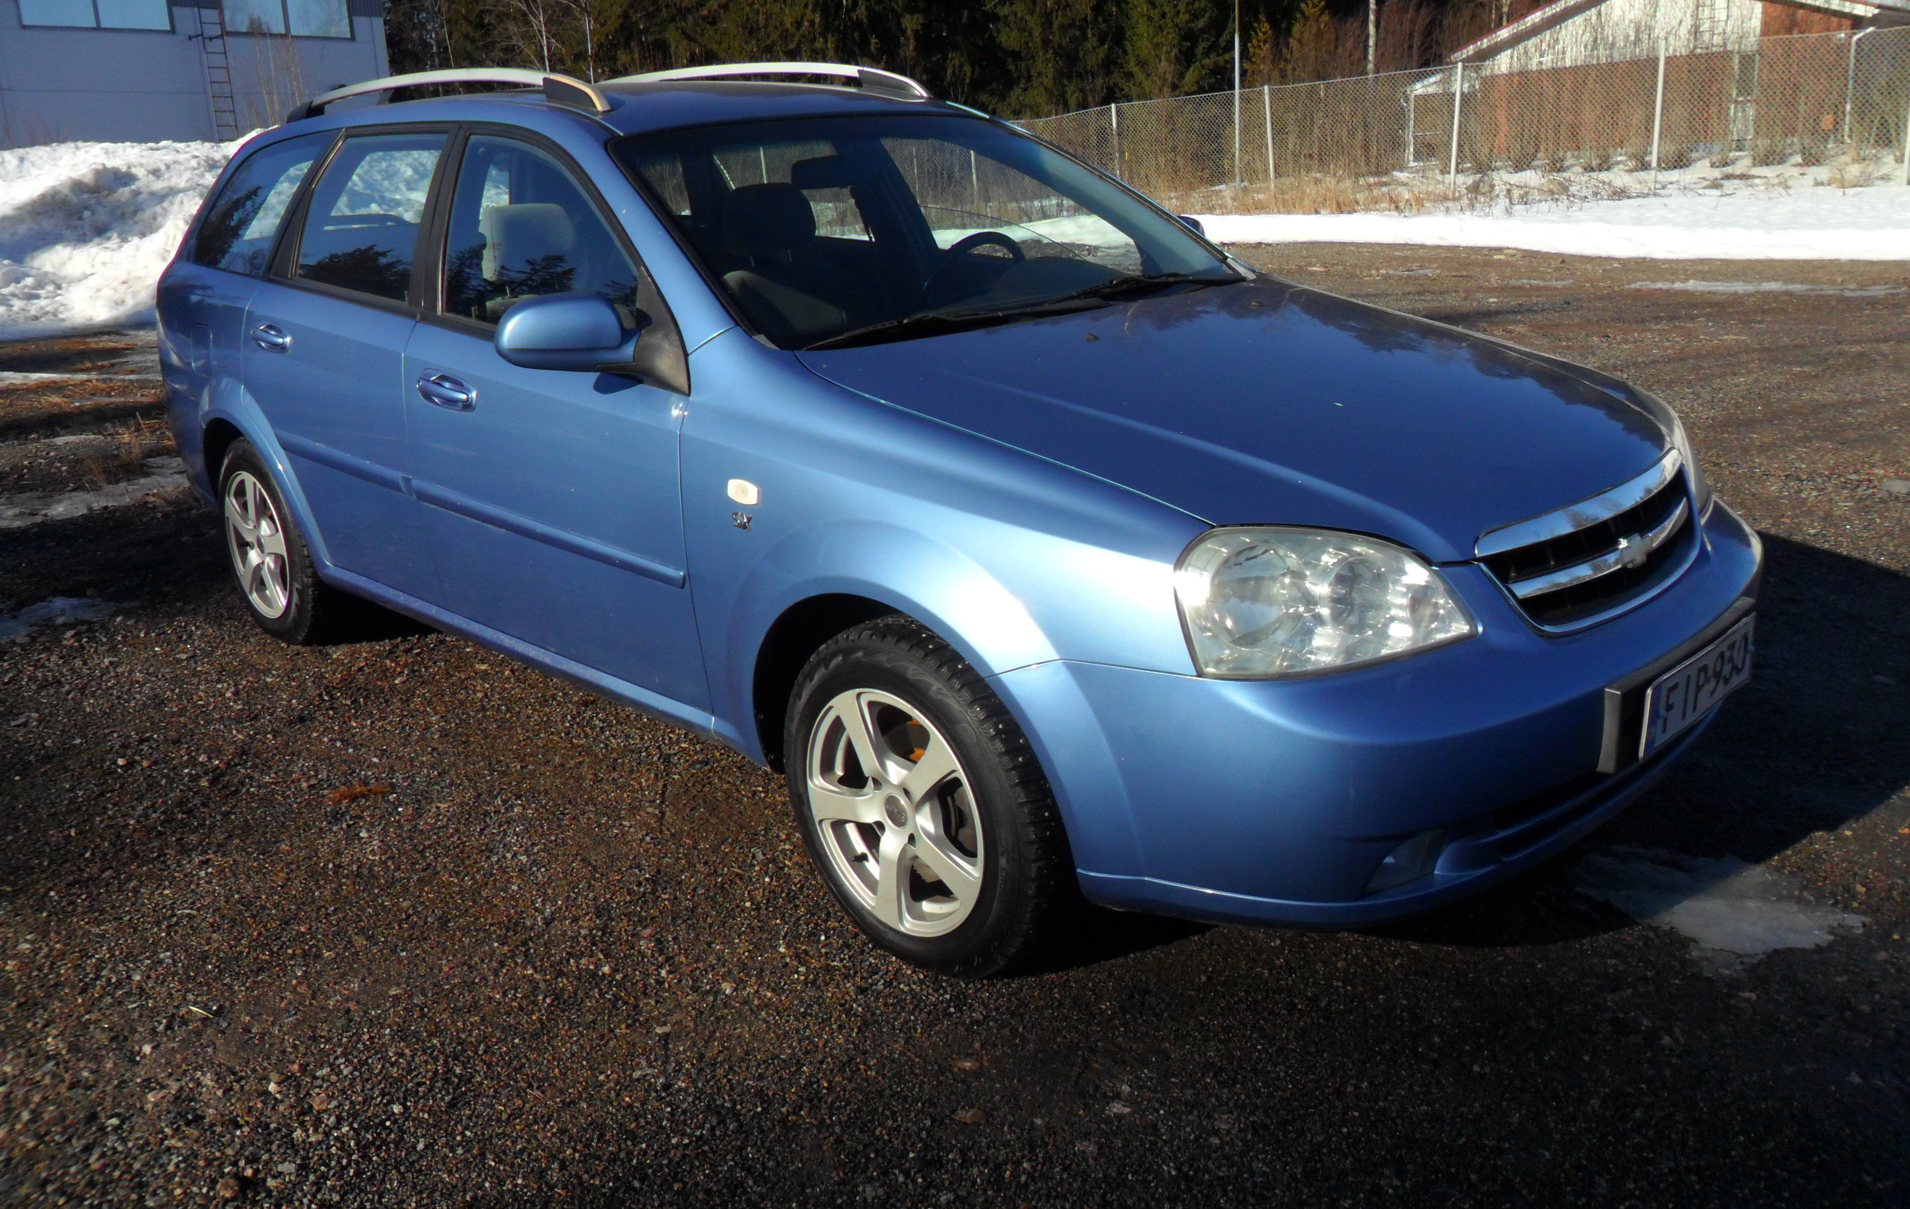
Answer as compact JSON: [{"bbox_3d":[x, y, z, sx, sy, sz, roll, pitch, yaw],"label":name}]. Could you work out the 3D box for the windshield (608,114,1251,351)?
[{"bbox_3d":[-0.002,-0.830,3.143,1.400,0.100,0.880,-18,52,-42],"label":"windshield"}]

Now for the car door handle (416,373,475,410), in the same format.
[{"bbox_3d":[-1.089,-0.450,3.178,0.055,0.080,0.230,-18,24,-42],"label":"car door handle"}]

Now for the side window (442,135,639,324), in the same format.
[{"bbox_3d":[-0.839,-0.764,3.019,0.820,0.410,0.045,15,4,43],"label":"side window"}]

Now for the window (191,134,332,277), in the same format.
[{"bbox_3d":[-1.938,-1.098,4.096,0.045,0.380,0.930,8,5,-42],"label":"window"}]

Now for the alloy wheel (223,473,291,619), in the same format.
[{"bbox_3d":[-1.884,-0.182,4.205,0.180,0.420,0.420,-18,24,-42],"label":"alloy wheel"}]

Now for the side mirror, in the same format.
[{"bbox_3d":[-0.667,-0.475,2.610,0.220,0.150,0.160,-18,24,-42],"label":"side mirror"}]

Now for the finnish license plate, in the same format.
[{"bbox_3d":[1.139,0.120,2.270,0.442,0.118,0.012,-18,24,-42],"label":"finnish license plate"}]

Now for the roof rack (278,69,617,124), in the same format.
[{"bbox_3d":[-1.318,-1.250,3.677,0.070,0.125,1.680,-18,24,-42],"label":"roof rack"}]

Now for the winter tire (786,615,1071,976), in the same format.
[{"bbox_3d":[-0.036,0.313,2.444,0.200,0.600,0.600,-18,24,-42],"label":"winter tire"}]

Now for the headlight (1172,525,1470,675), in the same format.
[{"bbox_3d":[0.512,-0.011,1.996,0.410,0.210,0.290,-18,24,-42],"label":"headlight"}]

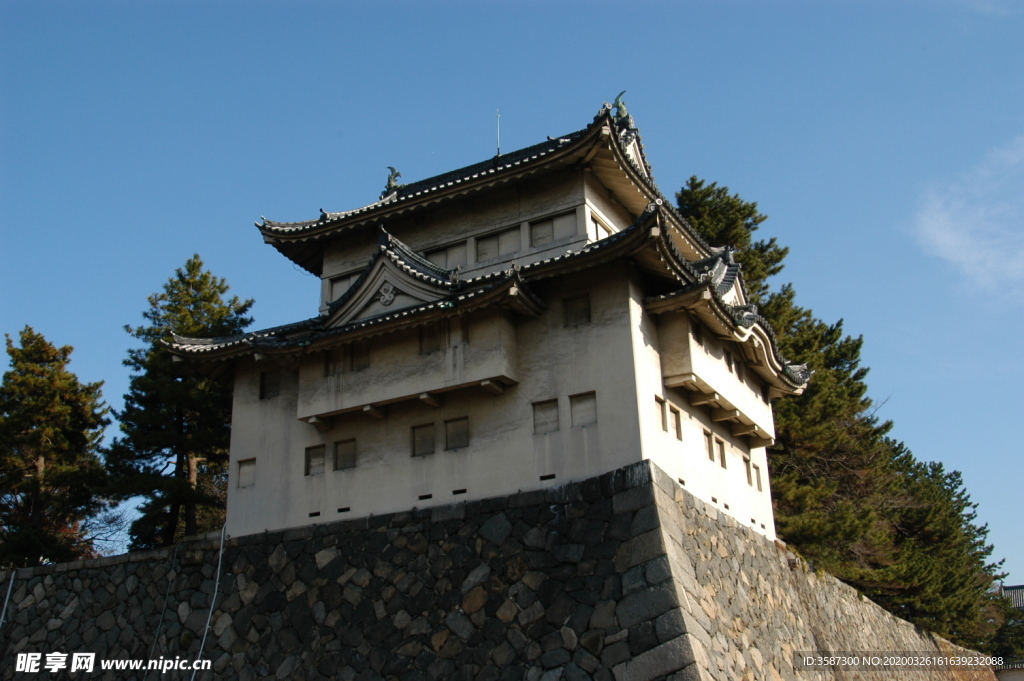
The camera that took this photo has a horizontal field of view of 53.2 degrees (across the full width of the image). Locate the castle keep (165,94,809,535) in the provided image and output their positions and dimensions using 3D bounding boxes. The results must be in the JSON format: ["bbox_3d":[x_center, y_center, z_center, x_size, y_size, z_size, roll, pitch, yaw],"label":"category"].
[{"bbox_3d":[-0.041,-0.561,35.803,17.150,15.000,15.300,-13,-24,26],"label":"castle keep"}]

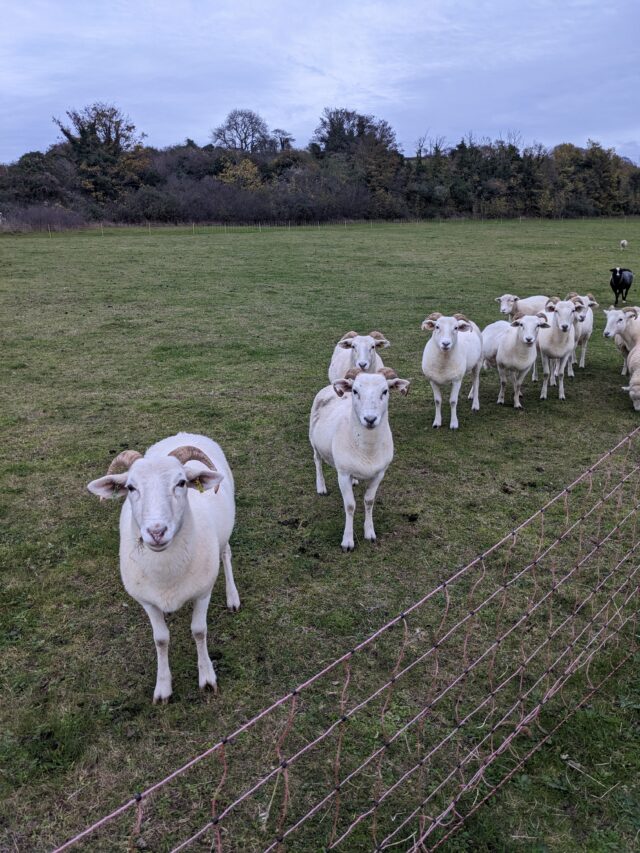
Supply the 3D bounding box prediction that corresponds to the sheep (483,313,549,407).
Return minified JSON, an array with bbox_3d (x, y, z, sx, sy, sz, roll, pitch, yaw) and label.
[{"bbox_3d":[1.638,-0.674,5.996,0.410,0.820,1.120,-1,18,-4],"label":"sheep"}]

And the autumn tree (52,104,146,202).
[{"bbox_3d":[-22.186,-27.066,66.951,9.458,10.297,8.512,0,18,0],"label":"autumn tree"}]

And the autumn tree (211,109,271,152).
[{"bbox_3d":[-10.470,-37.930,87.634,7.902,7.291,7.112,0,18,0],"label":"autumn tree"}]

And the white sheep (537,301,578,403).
[{"bbox_3d":[2.155,-0.781,6.169,0.410,0.920,1.120,2,18,8],"label":"white sheep"}]

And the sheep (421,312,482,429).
[{"bbox_3d":[1.124,-0.523,5.354,0.410,0.920,1.140,8,19,23],"label":"sheep"}]

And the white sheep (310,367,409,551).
[{"bbox_3d":[0.153,0.045,3.546,0.410,0.930,1.160,-2,18,-8],"label":"white sheep"}]

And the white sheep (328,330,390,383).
[{"bbox_3d":[0.237,-0.370,4.990,0.410,0.850,1.120,-2,18,-6],"label":"white sheep"}]

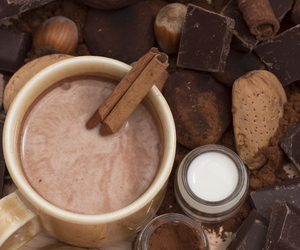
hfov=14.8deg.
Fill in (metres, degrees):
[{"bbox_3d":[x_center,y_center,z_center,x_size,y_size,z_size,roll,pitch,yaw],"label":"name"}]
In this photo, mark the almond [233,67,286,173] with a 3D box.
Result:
[{"bbox_3d":[0.046,-0.002,0.494,0.022,0.018,0.042,3,75,1],"label":"almond"}]

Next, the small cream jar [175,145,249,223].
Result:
[{"bbox_3d":[0.026,0.025,0.489,0.030,0.024,0.030,0,75,0],"label":"small cream jar"}]

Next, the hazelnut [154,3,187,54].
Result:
[{"bbox_3d":[0.011,-0.042,0.506,0.018,0.018,0.021,0,75,0],"label":"hazelnut"}]

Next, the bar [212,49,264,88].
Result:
[{"bbox_3d":[0.039,-0.026,0.504,0.028,0.014,0.026,0,75,0],"label":"bar"}]

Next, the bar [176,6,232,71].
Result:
[{"bbox_3d":[0.023,-0.037,0.493,0.018,0.007,0.025,10,94,11],"label":"bar"}]

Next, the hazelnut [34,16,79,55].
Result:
[{"bbox_3d":[-0.041,-0.039,0.507,0.019,0.018,0.018,0,75,0],"label":"hazelnut"}]

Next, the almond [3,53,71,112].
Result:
[{"bbox_3d":[-0.045,-0.015,0.502,0.040,0.018,0.025,-36,78,-9],"label":"almond"}]

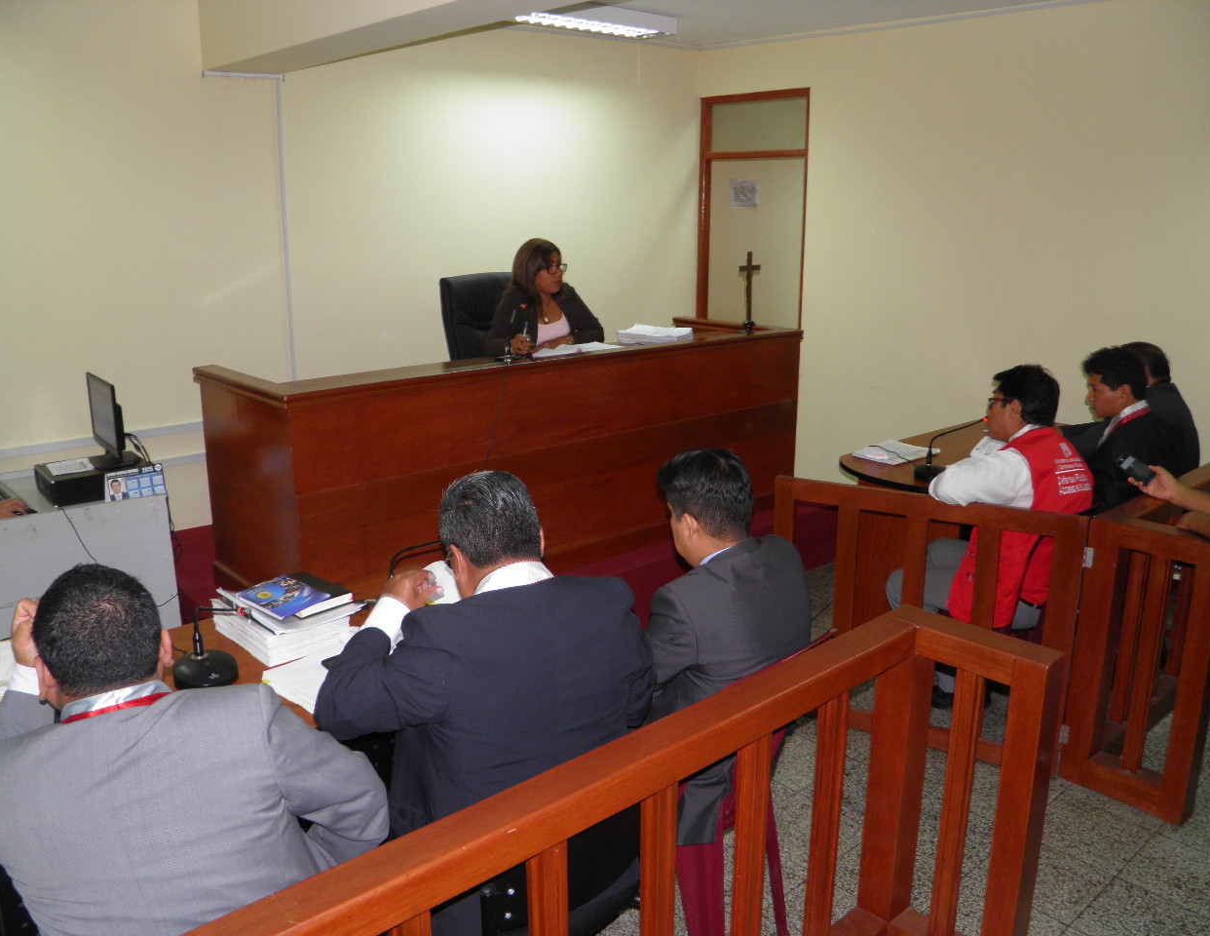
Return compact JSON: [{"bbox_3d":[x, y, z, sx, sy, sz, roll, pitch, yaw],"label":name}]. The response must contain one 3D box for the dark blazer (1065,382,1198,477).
[{"bbox_3d":[2.323,-0.062,4.429,0.520,0.660,0.540,13,19,42],"label":"dark blazer"}]

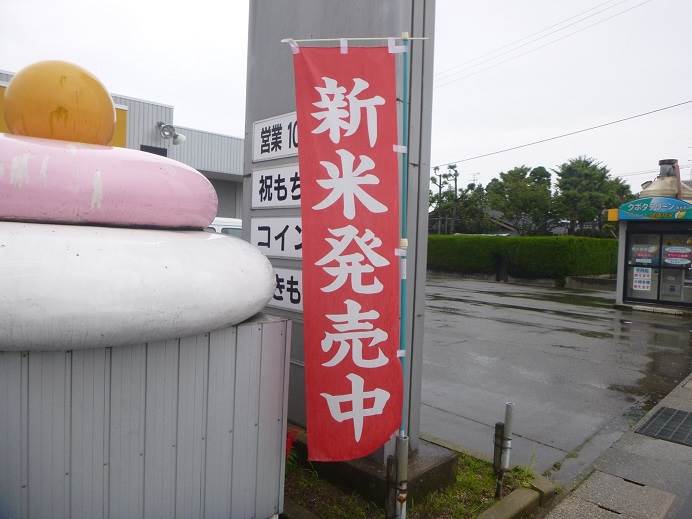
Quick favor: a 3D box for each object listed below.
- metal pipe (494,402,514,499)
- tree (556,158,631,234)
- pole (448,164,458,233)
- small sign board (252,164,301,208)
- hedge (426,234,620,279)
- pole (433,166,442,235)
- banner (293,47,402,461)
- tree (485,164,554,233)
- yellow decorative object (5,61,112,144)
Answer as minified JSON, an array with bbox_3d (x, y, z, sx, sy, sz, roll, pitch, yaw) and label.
[{"bbox_3d":[0.901,1.085,2.840,0.080,0.540,0.070,7,2,45],"label":"metal pipe"},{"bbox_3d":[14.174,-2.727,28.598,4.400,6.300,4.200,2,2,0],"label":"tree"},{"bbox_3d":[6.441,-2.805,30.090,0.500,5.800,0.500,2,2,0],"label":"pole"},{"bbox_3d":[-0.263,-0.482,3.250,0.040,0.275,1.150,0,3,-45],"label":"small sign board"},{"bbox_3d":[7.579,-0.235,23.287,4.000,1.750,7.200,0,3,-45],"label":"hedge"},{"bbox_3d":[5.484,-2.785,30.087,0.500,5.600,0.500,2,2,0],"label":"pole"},{"bbox_3d":[0.019,-0.026,2.170,0.475,1.790,0.080,-1,2,5],"label":"banner"},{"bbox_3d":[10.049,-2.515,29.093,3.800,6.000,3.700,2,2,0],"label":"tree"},{"bbox_3d":[-1.422,-0.757,2.490,0.480,0.450,0.480,0,3,-45],"label":"yellow decorative object"}]

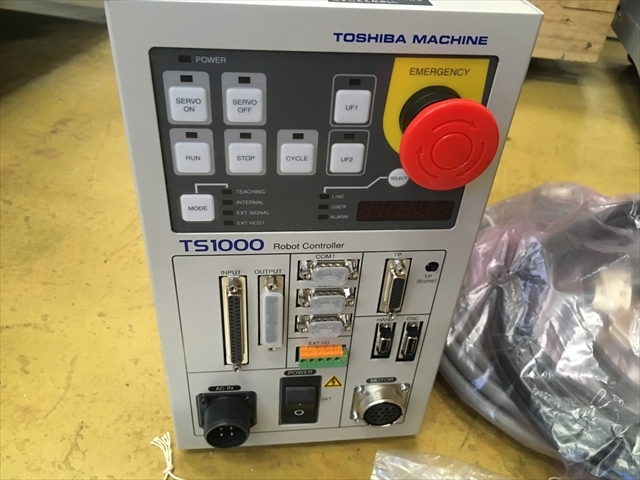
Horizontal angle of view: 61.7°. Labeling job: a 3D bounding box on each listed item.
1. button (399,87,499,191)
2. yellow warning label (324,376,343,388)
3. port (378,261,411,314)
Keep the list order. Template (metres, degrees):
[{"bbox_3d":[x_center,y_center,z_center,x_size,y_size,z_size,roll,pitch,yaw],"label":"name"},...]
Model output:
[{"bbox_3d":[0.051,-0.045,0.229,0.040,0.040,0.033,-1,37,-7],"label":"button"},{"bbox_3d":[0.009,0.090,0.338,0.013,0.011,0.001,-1,37,-7],"label":"yellow warning label"},{"bbox_3d":[0.042,0.027,0.301,0.013,0.040,0.009,-1,37,-7],"label":"port"}]

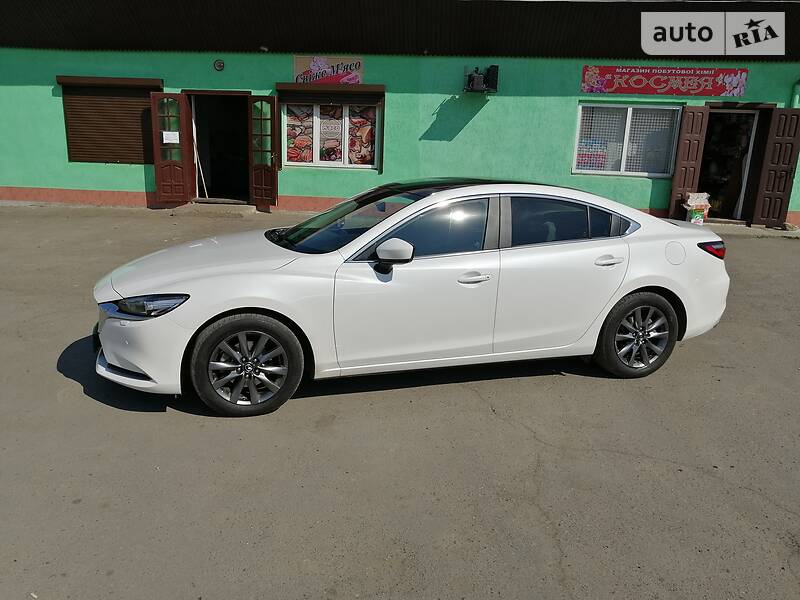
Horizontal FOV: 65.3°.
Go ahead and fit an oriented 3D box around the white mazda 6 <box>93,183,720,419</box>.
[{"bbox_3d":[0.231,-0.237,4.946,4.870,1.450,1.860,-3,13,-17],"label":"white mazda 6"}]

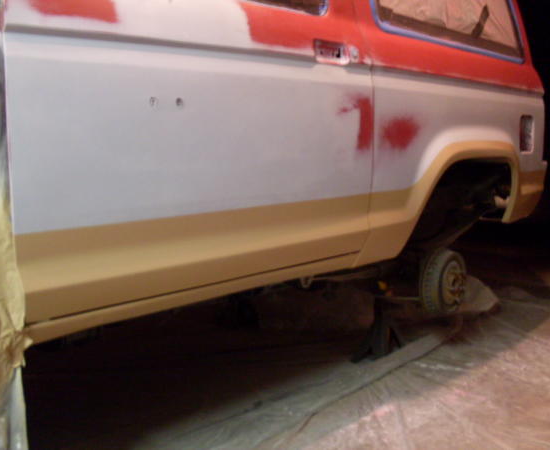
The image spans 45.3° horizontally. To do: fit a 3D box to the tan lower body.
[{"bbox_3d":[0.322,-0.092,2.338,0.290,0.420,2.640,8,11,44],"label":"tan lower body"}]

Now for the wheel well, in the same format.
[{"bbox_3d":[0.638,-0.126,2.720,0.330,0.320,0.870,8,11,44],"label":"wheel well"}]

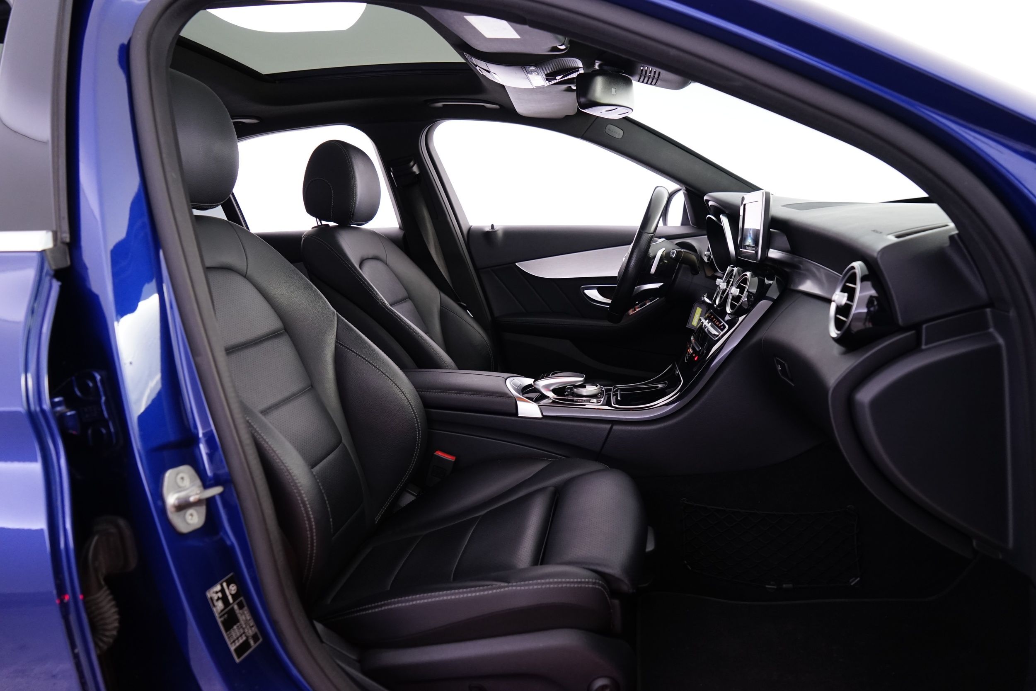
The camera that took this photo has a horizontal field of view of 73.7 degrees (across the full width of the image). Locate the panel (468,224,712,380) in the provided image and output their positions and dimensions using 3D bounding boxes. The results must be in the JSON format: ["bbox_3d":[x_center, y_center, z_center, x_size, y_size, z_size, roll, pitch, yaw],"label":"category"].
[{"bbox_3d":[0.274,-0.070,2.129,0.880,0.590,0.130,1,8,7],"label":"panel"}]

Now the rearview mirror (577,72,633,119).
[{"bbox_3d":[0.177,-0.494,1.378,0.055,0.070,0.230,1,9,27],"label":"rearview mirror"}]

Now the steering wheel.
[{"bbox_3d":[0.317,-0.233,1.780,0.090,0.360,0.370,18,10,4],"label":"steering wheel"}]

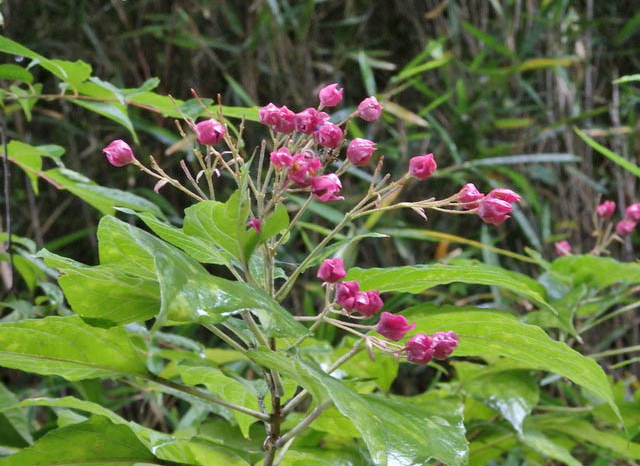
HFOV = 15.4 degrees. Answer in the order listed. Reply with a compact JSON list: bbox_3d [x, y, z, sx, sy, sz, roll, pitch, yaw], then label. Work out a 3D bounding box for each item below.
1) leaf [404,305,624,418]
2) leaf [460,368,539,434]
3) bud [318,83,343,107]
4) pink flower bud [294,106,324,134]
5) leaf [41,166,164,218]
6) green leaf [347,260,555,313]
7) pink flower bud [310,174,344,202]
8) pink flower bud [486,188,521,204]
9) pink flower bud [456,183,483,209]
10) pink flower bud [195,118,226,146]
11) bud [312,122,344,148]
[{"bbox_3d":[0.105,0.073,1.320,0.128,0.030,0.055,26,15,0],"label":"leaf"},{"bbox_3d":[0.105,0.097,1.390,0.044,0.020,0.055,-8,39,-9],"label":"leaf"},{"bbox_3d":[0.006,-0.076,1.300,0.013,0.015,0.013,41,18,0],"label":"bud"},{"bbox_3d":[-0.006,-0.062,1.300,0.015,0.015,0.015,7,37,0],"label":"pink flower bud"},{"bbox_3d":[-0.113,-0.021,1.240,0.066,0.016,0.030,20,14,0],"label":"leaf"},{"bbox_3d":[0.065,0.026,1.180,0.102,0.020,0.038,5,13,-3],"label":"green leaf"},{"bbox_3d":[0.004,-0.025,1.300,0.017,0.015,0.015,-10,0,30],"label":"pink flower bud"},{"bbox_3d":[0.090,-0.017,1.155,0.017,0.010,0.013,2,5,17],"label":"pink flower bud"},{"bbox_3d":[0.082,-0.020,1.300,0.015,0.013,0.013,-27,0,24],"label":"pink flower bud"},{"bbox_3d":[-0.053,-0.049,1.150,0.016,0.014,0.015,0,5,0],"label":"pink flower bud"},{"bbox_3d":[0.004,-0.048,1.155,0.016,0.013,0.014,-2,5,-17],"label":"bud"}]

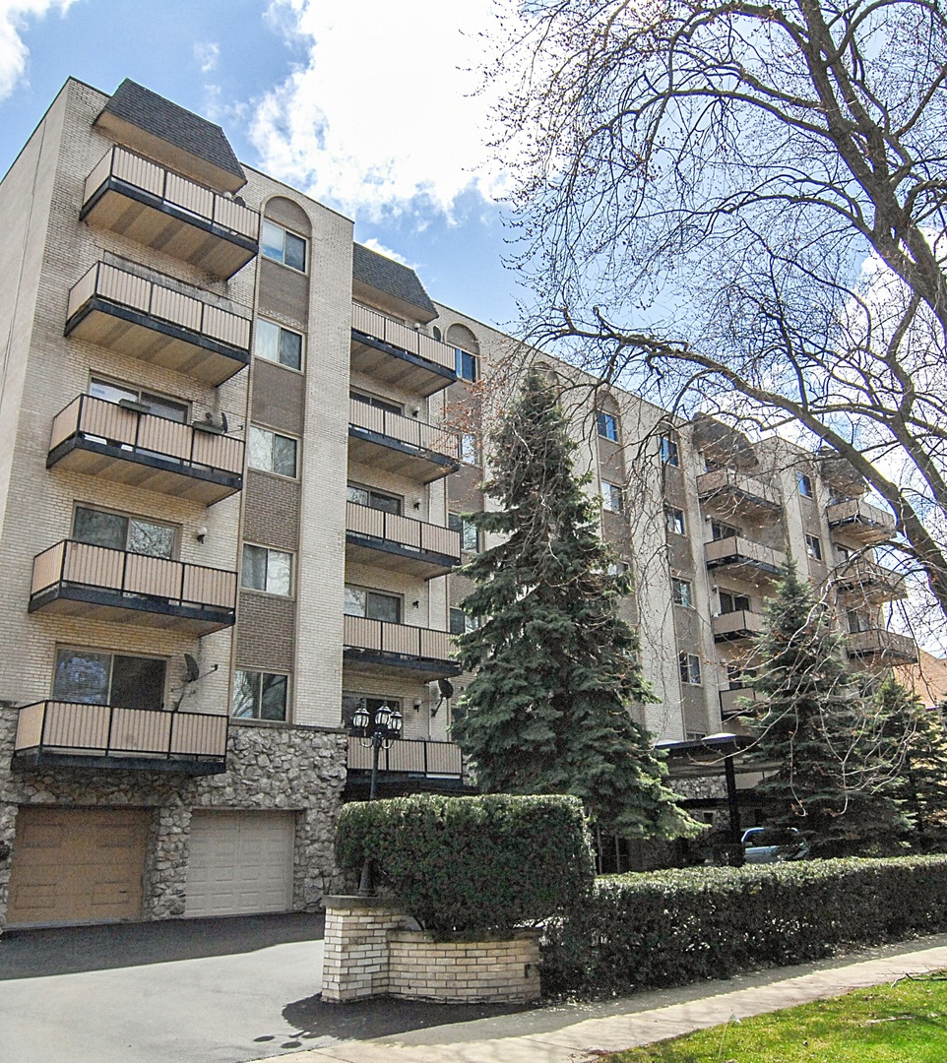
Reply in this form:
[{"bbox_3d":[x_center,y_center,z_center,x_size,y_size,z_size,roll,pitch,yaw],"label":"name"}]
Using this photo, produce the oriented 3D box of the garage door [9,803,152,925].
[{"bbox_3d":[-7.324,6.220,17.489,2.450,2.087,0.100,15,-25,-41],"label":"garage door"}]

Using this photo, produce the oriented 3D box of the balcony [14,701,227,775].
[{"bbox_3d":[-6.573,3.987,17.547,3.512,1.075,1.456,15,-25,-41],"label":"balcony"}]

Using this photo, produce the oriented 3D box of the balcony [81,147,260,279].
[{"bbox_3d":[-6.855,-7.164,21.303,3.512,1.075,1.456,15,-25,-41],"label":"balcony"}]

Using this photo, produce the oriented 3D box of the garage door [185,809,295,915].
[{"bbox_3d":[-4.872,6.953,19.666,2.493,2.054,0.100,15,-25,-41],"label":"garage door"}]

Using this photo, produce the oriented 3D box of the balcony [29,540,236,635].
[{"bbox_3d":[-6.644,1.200,18.486,3.512,1.075,1.456,15,-25,-41],"label":"balcony"}]

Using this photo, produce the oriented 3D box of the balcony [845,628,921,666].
[{"bbox_3d":[18.122,5.208,41.465,3.638,1.075,1.456,15,-25,-41],"label":"balcony"}]

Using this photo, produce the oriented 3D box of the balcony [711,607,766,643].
[{"bbox_3d":[11.429,4.094,37.366,4.100,1.087,1.378,15,-25,-41],"label":"balcony"}]

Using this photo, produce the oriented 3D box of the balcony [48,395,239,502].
[{"bbox_3d":[-6.629,-1.542,19.157,3.486,1.087,1.511,15,-25,-41],"label":"balcony"}]

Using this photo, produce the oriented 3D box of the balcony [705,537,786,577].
[{"bbox_3d":[11.357,1.296,38.303,4.100,1.087,1.378,15,-25,-41],"label":"balcony"}]

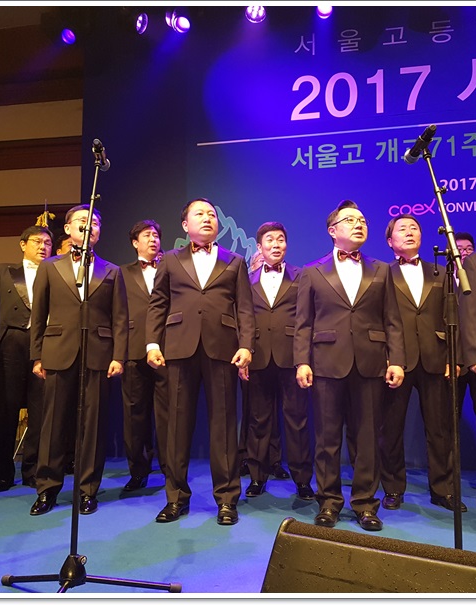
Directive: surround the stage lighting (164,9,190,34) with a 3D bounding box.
[{"bbox_3d":[-0.477,-2.223,4.750,0.180,0.190,0.220,-1,38,12],"label":"stage lighting"}]

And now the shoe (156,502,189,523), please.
[{"bbox_3d":[-0.335,1.110,3.301,0.105,0.105,0.290,-3,-5,30],"label":"shoe"}]

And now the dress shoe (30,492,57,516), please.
[{"bbox_3d":[-1.100,1.121,3.435,0.105,0.105,0.290,0,-5,6],"label":"dress shoe"}]

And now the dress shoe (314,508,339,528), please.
[{"bbox_3d":[0.480,1.103,3.207,0.105,0.105,0.290,-1,-5,16],"label":"dress shoe"}]

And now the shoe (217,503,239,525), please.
[{"bbox_3d":[-0.055,1.109,3.284,0.105,0.105,0.290,0,-5,0],"label":"shoe"}]

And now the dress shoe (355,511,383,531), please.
[{"bbox_3d":[0.666,1.100,3.178,0.105,0.105,0.290,0,-5,-4],"label":"dress shoe"}]

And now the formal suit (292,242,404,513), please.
[{"bbox_3d":[0.601,0.419,3.278,0.580,1.417,0.320,0,-5,0],"label":"formal suit"}]

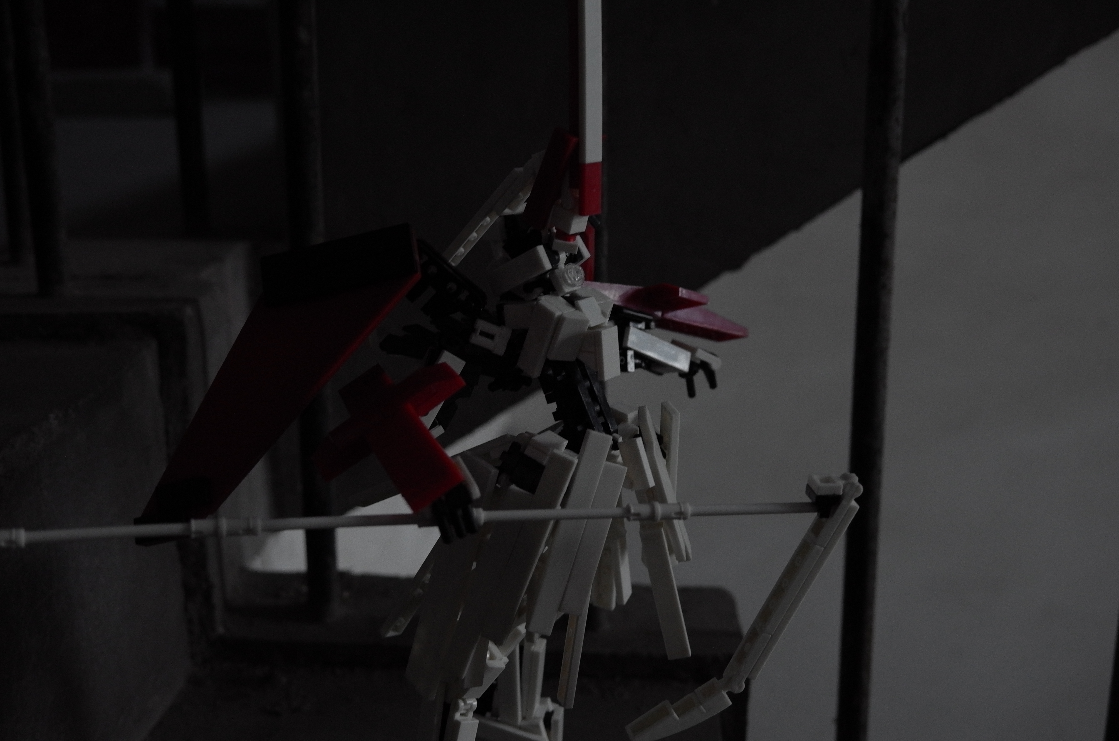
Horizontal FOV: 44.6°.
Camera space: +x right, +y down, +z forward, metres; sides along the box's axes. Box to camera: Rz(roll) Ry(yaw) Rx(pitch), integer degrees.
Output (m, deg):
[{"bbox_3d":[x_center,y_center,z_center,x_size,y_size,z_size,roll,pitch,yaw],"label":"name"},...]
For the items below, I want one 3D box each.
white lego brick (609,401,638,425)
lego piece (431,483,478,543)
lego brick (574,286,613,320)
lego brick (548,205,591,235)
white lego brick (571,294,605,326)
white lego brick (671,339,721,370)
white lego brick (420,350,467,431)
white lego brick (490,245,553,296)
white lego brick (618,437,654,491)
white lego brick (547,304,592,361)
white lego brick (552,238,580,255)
[{"bbox_3d":[0.022,0.016,0.464,0.008,0.009,0.008,18,24,35],"label":"white lego brick"},{"bbox_3d":[-0.030,0.041,0.391,0.010,0.014,0.009,-19,6,-1],"label":"lego piece"},{"bbox_3d":[0.011,-0.022,0.436,0.008,0.007,0.008,27,32,36],"label":"lego brick"},{"bbox_3d":[0.003,-0.048,0.434,0.008,0.006,0.008,28,28,28],"label":"lego brick"},{"bbox_3d":[0.010,-0.020,0.459,0.006,0.008,0.008,9,21,41],"label":"white lego brick"},{"bbox_3d":[0.045,-0.005,0.450,0.008,0.004,0.016,24,-3,-30],"label":"white lego brick"},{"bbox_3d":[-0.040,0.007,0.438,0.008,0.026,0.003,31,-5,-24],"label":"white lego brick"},{"bbox_3d":[-0.013,-0.033,0.445,0.024,0.008,0.003,-23,-1,42],"label":"white lego brick"},{"bbox_3d":[0.025,0.030,0.443,0.008,0.016,0.003,-17,-2,42],"label":"white lego brick"},{"bbox_3d":[0.003,-0.012,0.427,0.008,0.016,0.007,7,23,-23],"label":"white lego brick"},{"bbox_3d":[0.002,-0.040,0.435,0.008,0.003,0.007,7,10,-1],"label":"white lego brick"}]

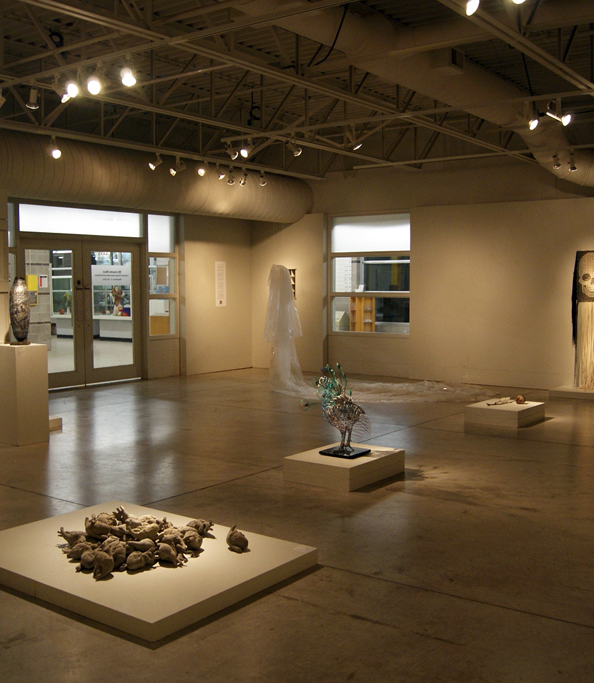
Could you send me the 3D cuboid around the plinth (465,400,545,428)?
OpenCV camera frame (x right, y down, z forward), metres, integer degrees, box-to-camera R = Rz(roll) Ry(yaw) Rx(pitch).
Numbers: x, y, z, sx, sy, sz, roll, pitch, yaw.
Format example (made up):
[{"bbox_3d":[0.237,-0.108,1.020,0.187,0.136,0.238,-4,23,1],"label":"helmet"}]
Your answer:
[{"bbox_3d":[2.314,0.786,8.509,0.594,0.171,0.797,3,5,37],"label":"plinth"}]

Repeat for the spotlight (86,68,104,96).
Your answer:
[{"bbox_3d":[-1.595,-2.056,6.050,0.125,0.200,0.170,0,4,6],"label":"spotlight"}]

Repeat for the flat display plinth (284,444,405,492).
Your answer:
[{"bbox_3d":[0.375,0.966,5.990,0.608,0.175,0.772,3,5,37],"label":"flat display plinth"}]

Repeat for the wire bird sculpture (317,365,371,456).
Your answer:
[{"bbox_3d":[0.373,0.529,6.042,0.340,0.691,0.290,-3,5,-32],"label":"wire bird sculpture"}]

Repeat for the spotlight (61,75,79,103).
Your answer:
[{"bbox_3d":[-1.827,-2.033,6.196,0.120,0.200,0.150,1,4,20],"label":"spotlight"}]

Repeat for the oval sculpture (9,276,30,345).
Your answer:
[{"bbox_3d":[-2.660,-0.300,7.360,0.190,0.650,0.190,3,5,35],"label":"oval sculpture"}]

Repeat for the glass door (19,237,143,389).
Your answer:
[{"bbox_3d":[-3.227,-0.424,11.610,0.090,2.190,2.190,3,5,37],"label":"glass door"}]

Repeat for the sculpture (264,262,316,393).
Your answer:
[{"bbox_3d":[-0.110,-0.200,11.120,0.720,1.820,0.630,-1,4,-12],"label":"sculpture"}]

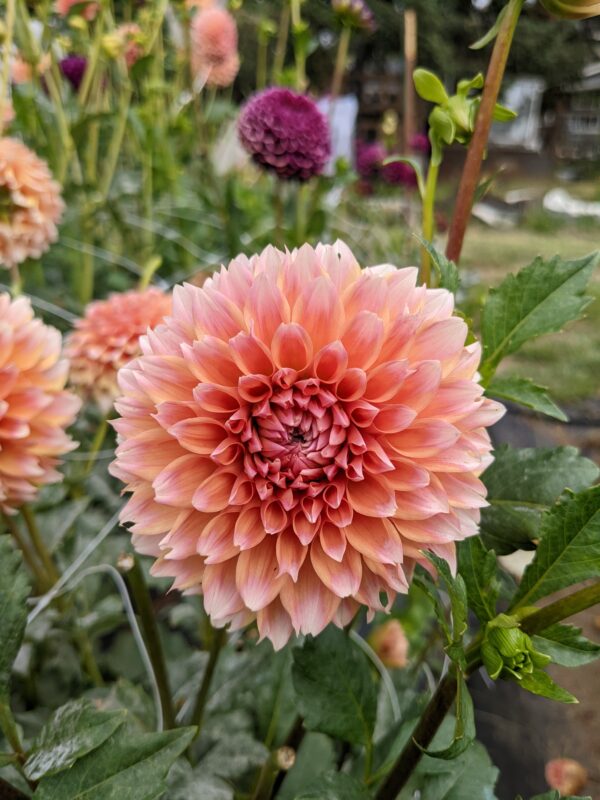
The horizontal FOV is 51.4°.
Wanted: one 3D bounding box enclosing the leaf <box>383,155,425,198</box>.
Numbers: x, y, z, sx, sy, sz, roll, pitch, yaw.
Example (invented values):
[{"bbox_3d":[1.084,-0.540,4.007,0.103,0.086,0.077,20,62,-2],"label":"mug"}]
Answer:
[{"bbox_3d":[0.052,-0.108,0.300,0.026,0.011,0.009,40,6,3],"label":"leaf"}]

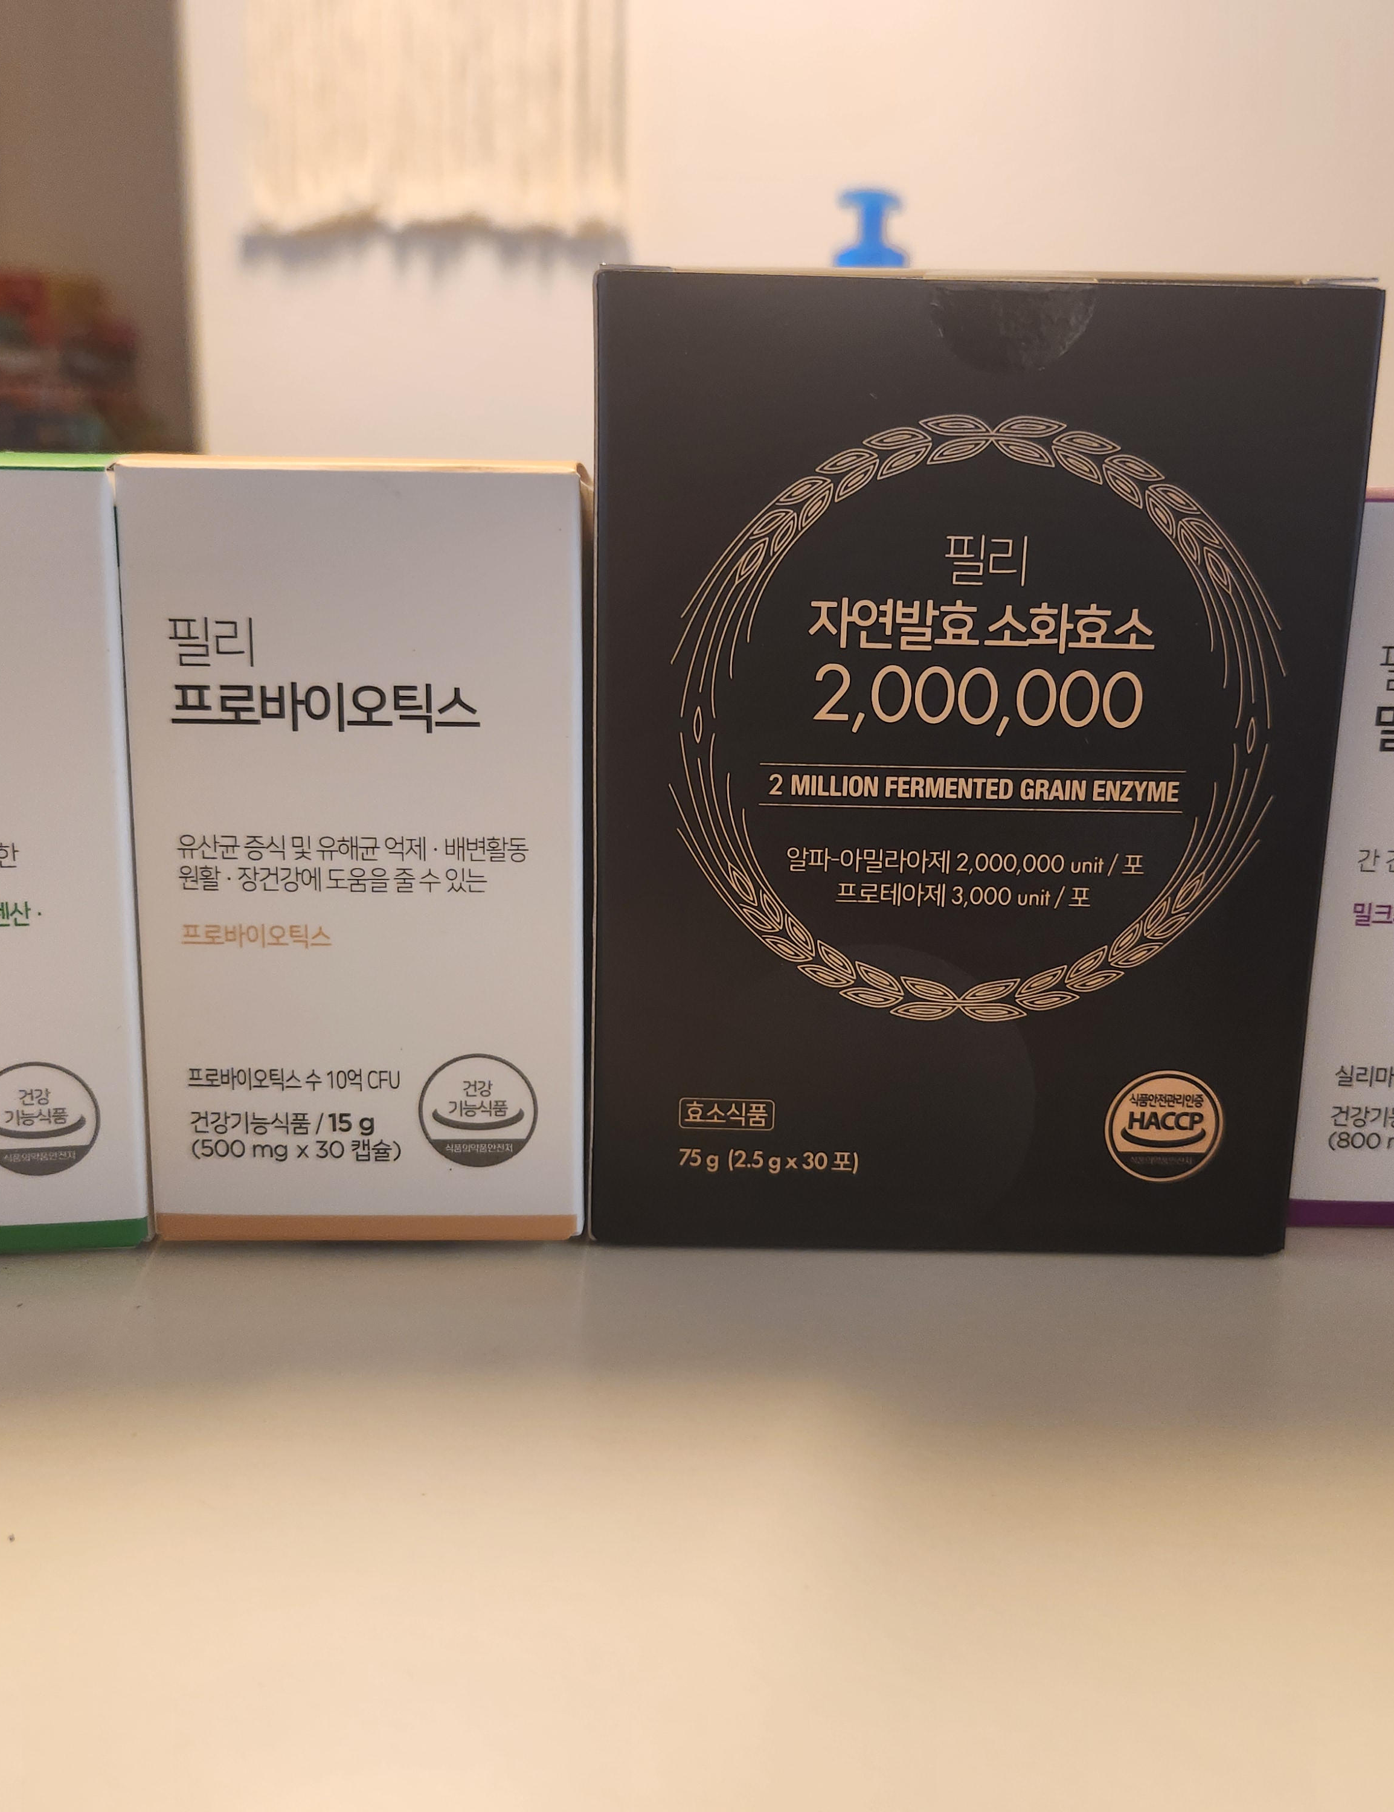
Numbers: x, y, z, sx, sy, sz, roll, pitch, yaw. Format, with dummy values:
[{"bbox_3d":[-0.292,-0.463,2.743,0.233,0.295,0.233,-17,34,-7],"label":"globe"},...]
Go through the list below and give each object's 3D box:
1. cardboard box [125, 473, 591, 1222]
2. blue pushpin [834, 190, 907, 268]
[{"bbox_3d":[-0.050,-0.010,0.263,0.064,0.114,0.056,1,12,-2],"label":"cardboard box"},{"bbox_3d":[0.086,-0.334,0.800,0.036,0.046,0.036,1,12,0],"label":"blue pushpin"}]

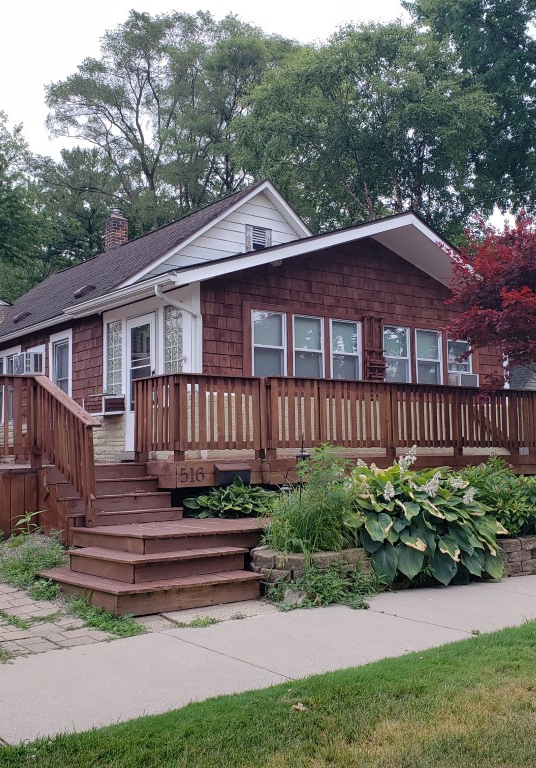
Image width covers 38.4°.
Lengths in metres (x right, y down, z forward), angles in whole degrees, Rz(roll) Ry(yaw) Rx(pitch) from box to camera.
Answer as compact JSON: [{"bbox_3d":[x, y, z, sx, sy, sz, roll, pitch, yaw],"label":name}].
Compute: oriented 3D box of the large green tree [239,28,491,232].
[{"bbox_3d":[3.309,-4.251,23.878,8.155,14.588,8.155,-1,-5,0],"label":"large green tree"}]

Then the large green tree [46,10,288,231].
[{"bbox_3d":[-3.811,-5.734,30.688,10.239,19.038,10.239,-1,-5,0],"label":"large green tree"}]

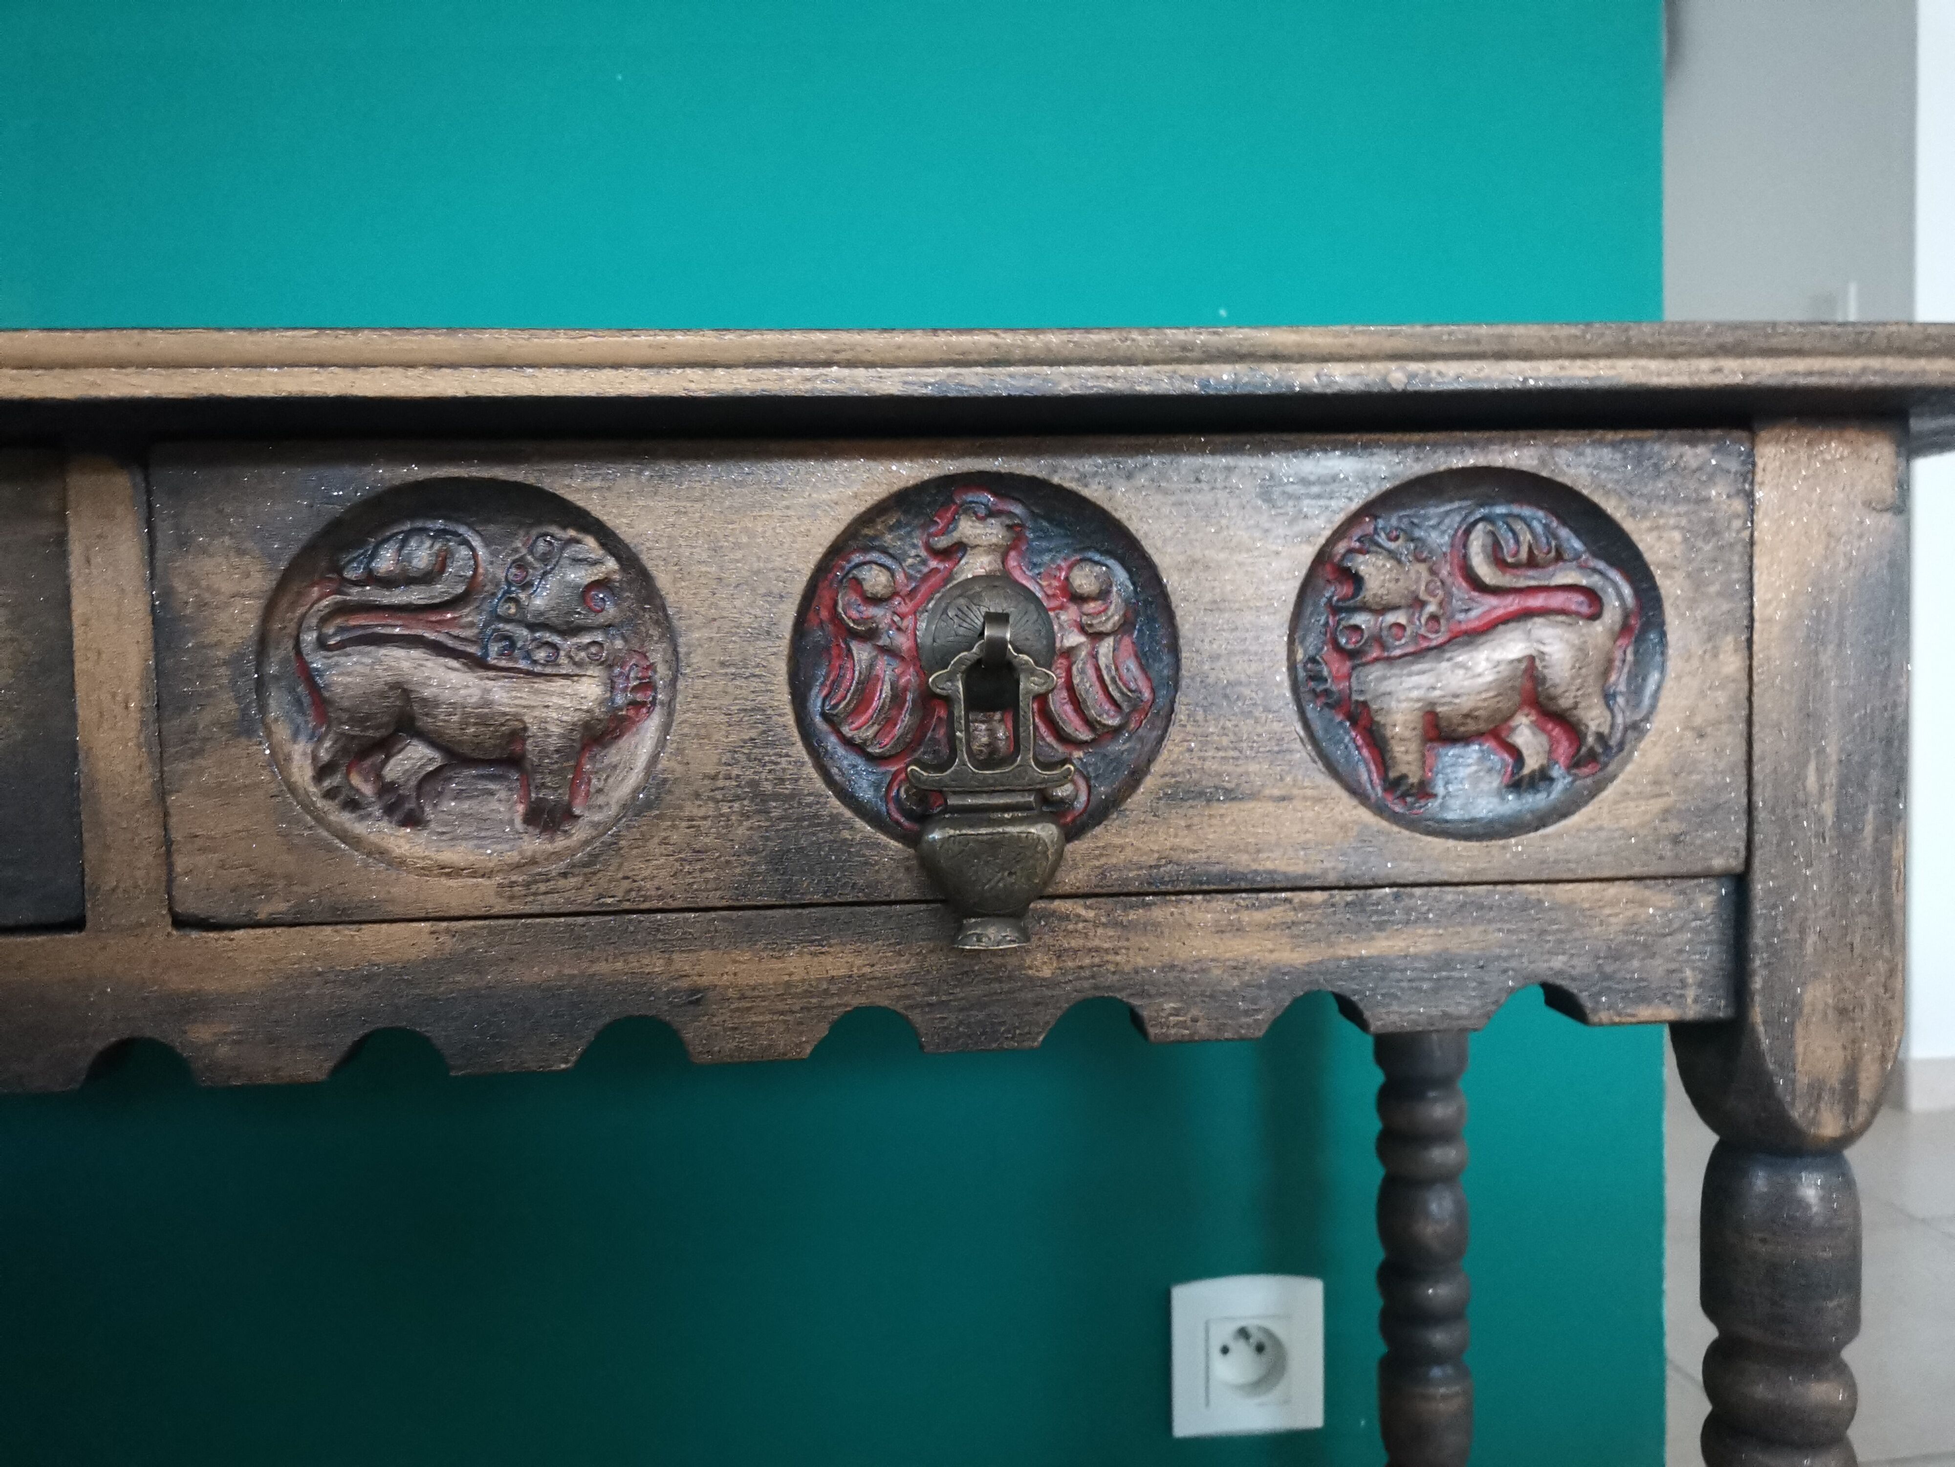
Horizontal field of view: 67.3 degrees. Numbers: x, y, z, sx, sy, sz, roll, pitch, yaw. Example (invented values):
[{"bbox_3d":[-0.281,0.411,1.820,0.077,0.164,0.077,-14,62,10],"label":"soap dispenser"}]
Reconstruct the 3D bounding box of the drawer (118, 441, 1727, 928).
[{"bbox_3d":[-0.008,-0.023,0.511,0.403,0.117,0.280,-1,3,-4],"label":"drawer"}]

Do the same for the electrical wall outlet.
[{"bbox_3d":[0.141,0.324,0.772,0.080,0.084,0.012,-1,3,-4],"label":"electrical wall outlet"}]

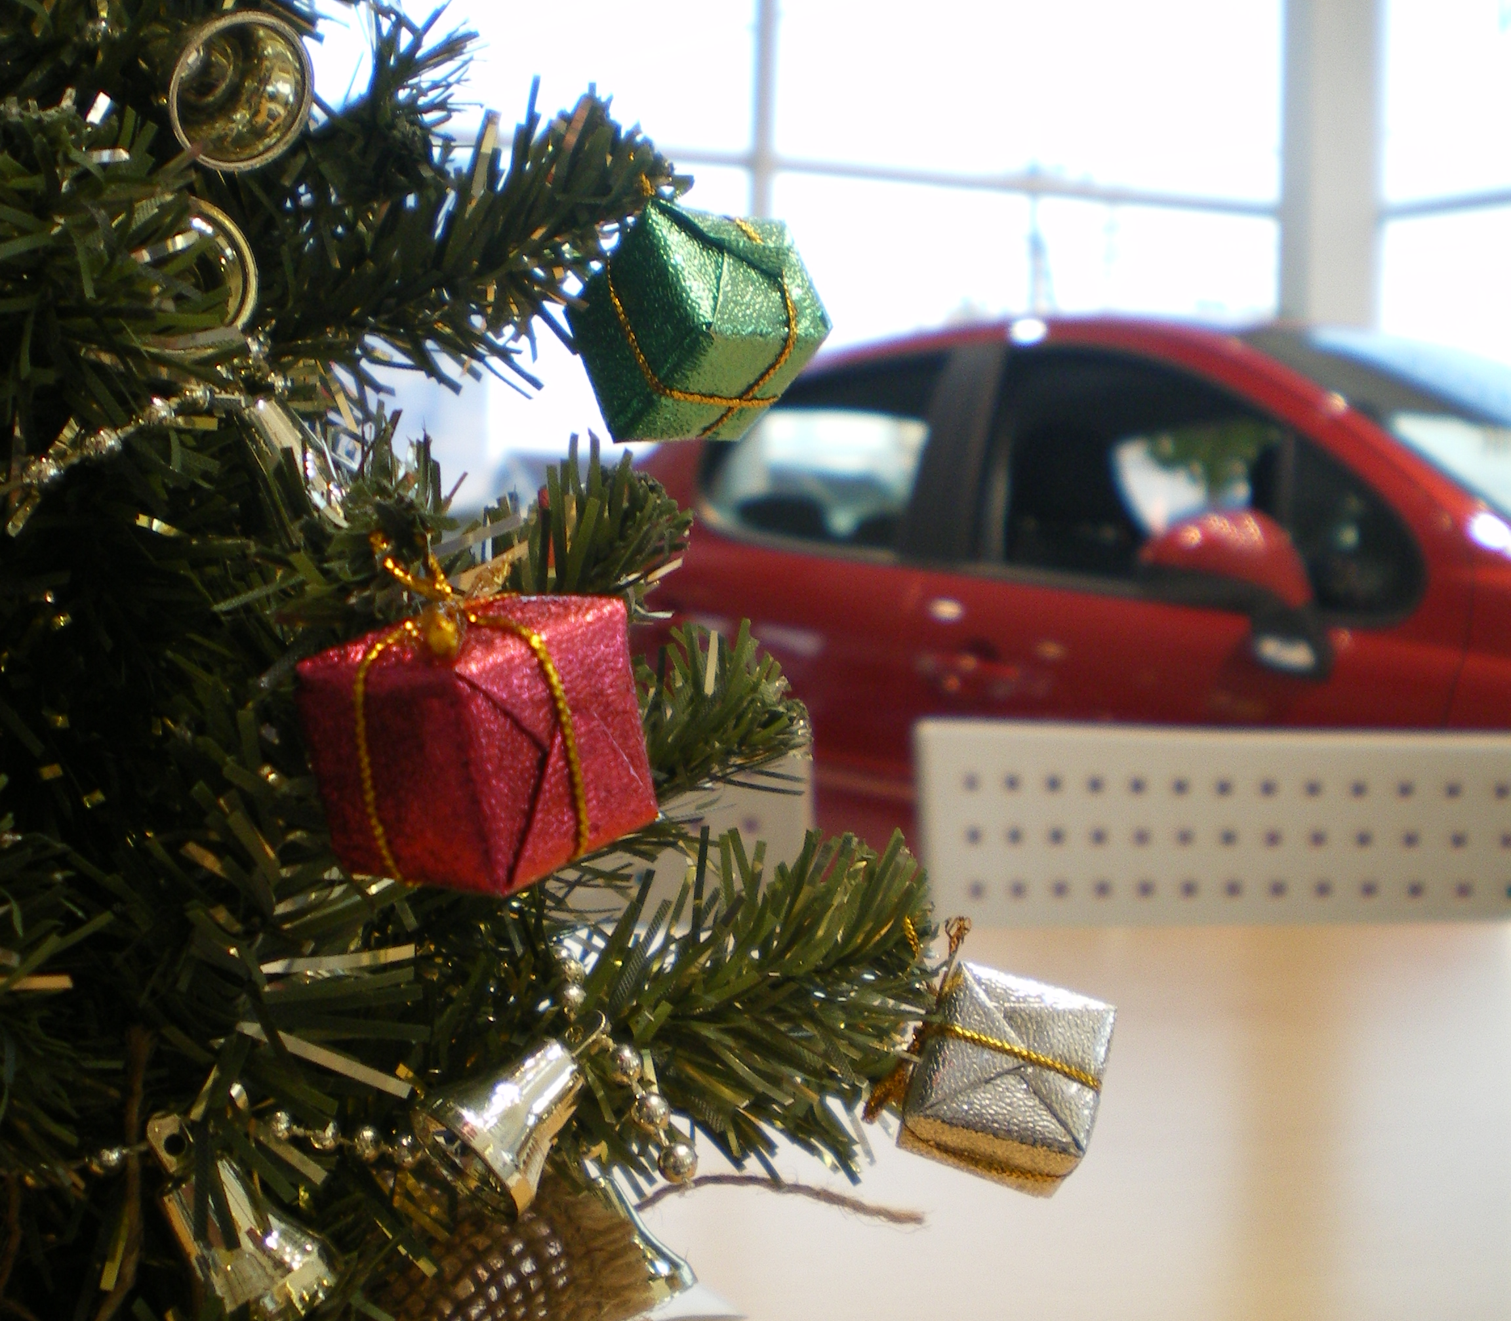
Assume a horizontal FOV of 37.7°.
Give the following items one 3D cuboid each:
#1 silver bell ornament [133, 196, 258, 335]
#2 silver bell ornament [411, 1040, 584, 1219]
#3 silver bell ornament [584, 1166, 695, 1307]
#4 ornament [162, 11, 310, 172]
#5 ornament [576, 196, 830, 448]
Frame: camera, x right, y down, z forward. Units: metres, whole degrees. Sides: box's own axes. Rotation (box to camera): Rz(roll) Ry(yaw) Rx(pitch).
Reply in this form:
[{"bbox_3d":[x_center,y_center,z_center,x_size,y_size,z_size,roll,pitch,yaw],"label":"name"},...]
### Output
[{"bbox_3d":[-0.091,-0.061,0.343,0.024,0.024,0.025,29,0,-33],"label":"silver bell ornament"},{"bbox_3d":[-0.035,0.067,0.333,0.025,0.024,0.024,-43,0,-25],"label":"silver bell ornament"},{"bbox_3d":[-0.025,0.095,0.358,0.024,0.025,0.024,-25,-6,0],"label":"silver bell ornament"},{"bbox_3d":[-0.083,-0.089,0.338,0.024,0.024,0.025,33,0,-40],"label":"ornament"},{"bbox_3d":[-0.009,-0.051,0.338,0.026,0.024,0.027,-4,-28,-41],"label":"ornament"}]

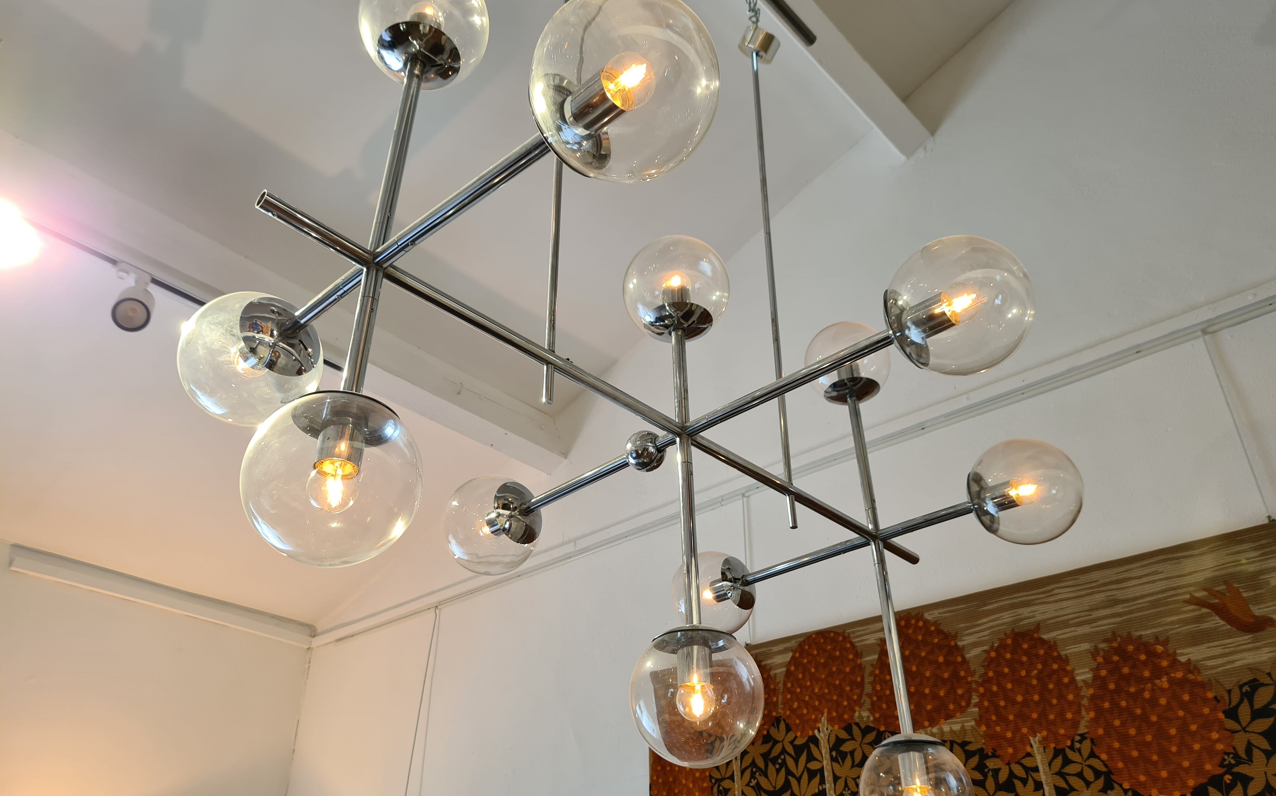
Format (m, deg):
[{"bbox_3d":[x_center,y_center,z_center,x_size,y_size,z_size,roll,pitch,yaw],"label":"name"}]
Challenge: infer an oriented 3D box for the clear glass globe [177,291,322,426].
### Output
[{"bbox_3d":[-0.447,-0.044,1.112,0.156,0.156,0.156,-27,-41,35],"label":"clear glass globe"}]

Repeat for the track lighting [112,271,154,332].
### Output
[{"bbox_3d":[-1.194,-0.230,2.270,0.090,0.125,0.130,21,-82,-31],"label":"track lighting"}]

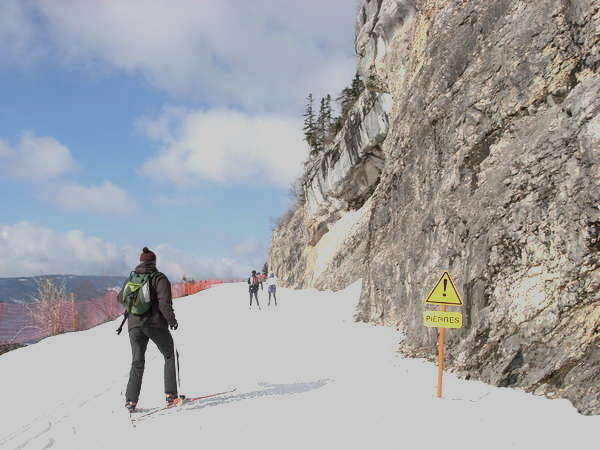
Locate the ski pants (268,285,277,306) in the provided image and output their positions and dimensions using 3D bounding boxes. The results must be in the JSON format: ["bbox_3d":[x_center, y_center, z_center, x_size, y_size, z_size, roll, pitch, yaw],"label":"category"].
[{"bbox_3d":[-1.336,3.425,32.000,0.420,1.030,0.380,0,-5,-2],"label":"ski pants"}]

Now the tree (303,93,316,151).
[{"bbox_3d":[0.865,-9.428,60.000,1.400,5.300,1.400,0,-5,0],"label":"tree"}]

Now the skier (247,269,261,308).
[{"bbox_3d":[-2.244,3.099,32.000,0.600,1.740,0.580,0,-5,-2],"label":"skier"}]

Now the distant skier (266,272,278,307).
[{"bbox_3d":[-1.336,3.119,32.000,0.560,1.660,0.550,0,-5,-2],"label":"distant skier"}]

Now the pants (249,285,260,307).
[{"bbox_3d":[-2.210,3.425,32.000,0.520,1.050,0.450,0,-5,-2],"label":"pants"}]

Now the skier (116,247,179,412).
[{"bbox_3d":[-1.652,1.132,7.150,0.640,1.790,0.620,-1,-5,8],"label":"skier"}]

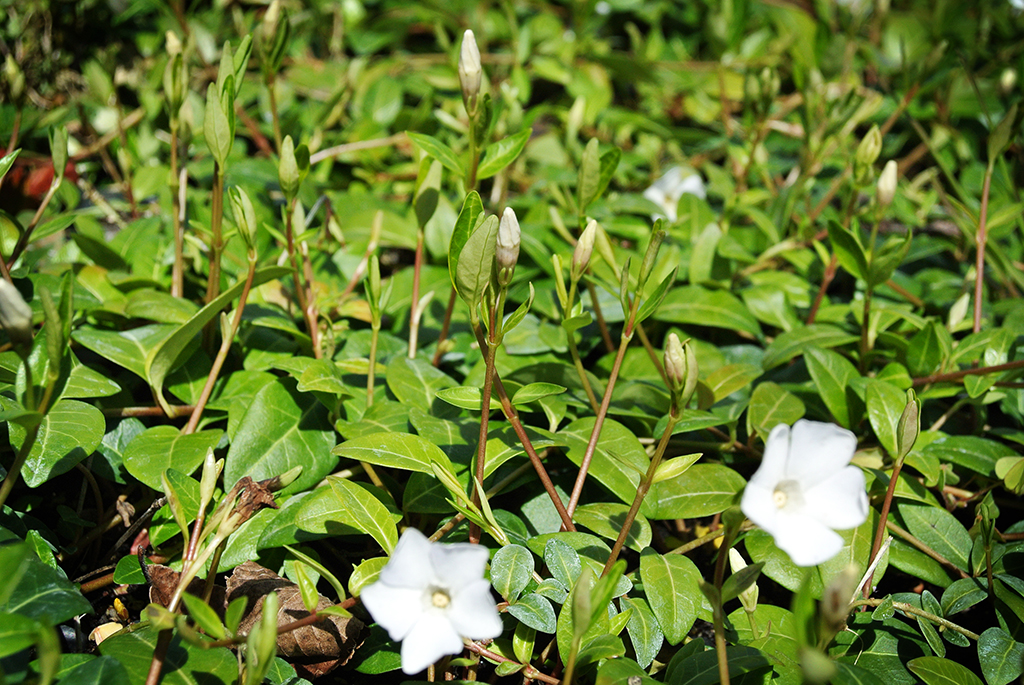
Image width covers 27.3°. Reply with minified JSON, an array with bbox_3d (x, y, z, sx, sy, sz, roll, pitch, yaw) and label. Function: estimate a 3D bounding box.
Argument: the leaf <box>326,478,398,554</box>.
[{"bbox_3d":[-0.034,0.039,0.475,0.012,0.005,0.029,-22,50,-20],"label":"leaf"}]

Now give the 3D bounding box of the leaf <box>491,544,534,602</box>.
[{"bbox_3d":[0.000,0.051,0.470,0.010,0.003,0.014,5,59,4],"label":"leaf"}]

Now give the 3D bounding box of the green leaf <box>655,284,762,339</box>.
[{"bbox_3d":[0.059,-0.009,0.629,0.033,0.006,0.015,7,41,8],"label":"green leaf"}]

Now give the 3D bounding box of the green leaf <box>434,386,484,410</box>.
[{"bbox_3d":[-0.011,0.013,0.505,0.017,0.003,0.007,6,31,10],"label":"green leaf"}]

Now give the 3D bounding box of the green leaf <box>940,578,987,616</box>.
[{"bbox_3d":[0.098,0.055,0.455,0.011,0.003,0.008,-18,39,-18],"label":"green leaf"}]

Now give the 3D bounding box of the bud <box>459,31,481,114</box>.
[{"bbox_3d":[-0.011,-0.071,0.555,0.006,0.022,0.006,-1,17,0],"label":"bud"}]

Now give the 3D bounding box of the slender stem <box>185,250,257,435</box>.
[{"bbox_3d":[-0.078,0.001,0.567,0.003,0.052,0.003,22,11,0],"label":"slender stem"}]

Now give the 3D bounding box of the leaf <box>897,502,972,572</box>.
[{"bbox_3d":[0.097,0.045,0.485,0.014,0.004,0.027,-25,47,-26],"label":"leaf"}]

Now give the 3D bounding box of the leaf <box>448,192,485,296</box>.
[{"bbox_3d":[-0.011,-0.024,0.508,0.009,0.025,0.005,-1,14,-27],"label":"leaf"}]

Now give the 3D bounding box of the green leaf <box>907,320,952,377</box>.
[{"bbox_3d":[0.130,0.002,0.660,0.013,0.019,0.004,14,-12,3],"label":"green leaf"}]

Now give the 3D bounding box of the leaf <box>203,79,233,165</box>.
[{"bbox_3d":[-0.090,-0.067,0.645,0.009,0.026,0.005,1,14,12],"label":"leaf"}]

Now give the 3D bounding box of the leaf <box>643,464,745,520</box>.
[{"bbox_3d":[0.044,0.036,0.508,0.026,0.005,0.017,-7,40,-7],"label":"leaf"}]

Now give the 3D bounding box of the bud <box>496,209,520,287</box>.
[{"bbox_3d":[-0.001,-0.023,0.500,0.006,0.019,0.006,1,13,0],"label":"bud"}]

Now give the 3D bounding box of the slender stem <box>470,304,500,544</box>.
[{"bbox_3d":[-0.006,0.019,0.493,0.003,0.058,0.003,5,13,0],"label":"slender stem"}]

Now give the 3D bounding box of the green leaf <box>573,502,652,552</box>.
[{"bbox_3d":[0.025,0.046,0.525,0.022,0.004,0.013,24,40,21],"label":"green leaf"}]

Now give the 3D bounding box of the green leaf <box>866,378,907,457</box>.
[{"bbox_3d":[0.098,0.020,0.550,0.011,0.022,0.004,-12,-27,-1],"label":"green leaf"}]

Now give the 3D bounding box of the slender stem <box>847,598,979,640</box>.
[{"bbox_3d":[0.092,0.064,0.485,0.033,0.005,0.004,10,18,-15],"label":"slender stem"}]

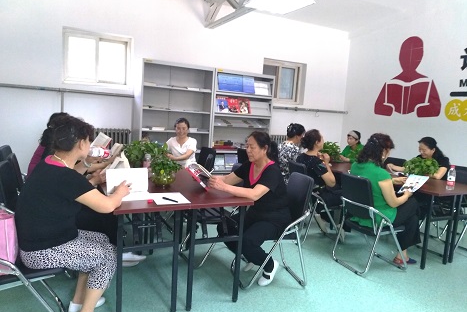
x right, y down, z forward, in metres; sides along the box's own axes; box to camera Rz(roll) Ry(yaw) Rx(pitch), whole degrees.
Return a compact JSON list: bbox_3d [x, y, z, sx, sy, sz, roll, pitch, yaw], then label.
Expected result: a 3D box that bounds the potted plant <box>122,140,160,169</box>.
[{"bbox_3d":[-1.031,-0.012,3.923,0.370,0.340,0.360,-1,6,-33],"label":"potted plant"}]

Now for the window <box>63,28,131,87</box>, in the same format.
[{"bbox_3d":[-1.755,-1.246,4.545,0.824,0.665,0.119,0,7,-27],"label":"window"}]

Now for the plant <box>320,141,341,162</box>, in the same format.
[{"bbox_3d":[1.560,-0.054,5.644,0.310,0.340,0.310,-1,6,-33],"label":"plant"}]

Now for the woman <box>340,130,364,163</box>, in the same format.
[{"bbox_3d":[1.890,0.222,5.657,0.774,1.241,0.516,-1,7,-33],"label":"woman"}]

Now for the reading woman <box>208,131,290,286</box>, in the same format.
[{"bbox_3d":[0.137,0.421,2.847,0.774,1.241,0.496,1,7,-24],"label":"reading woman"}]

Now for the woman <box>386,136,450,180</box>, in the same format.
[{"bbox_3d":[2.401,0.371,4.568,0.794,1.241,0.596,-1,7,-34],"label":"woman"}]

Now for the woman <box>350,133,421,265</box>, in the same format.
[{"bbox_3d":[1.491,0.426,3.418,0.710,1.270,0.470,1,6,-19],"label":"woman"}]

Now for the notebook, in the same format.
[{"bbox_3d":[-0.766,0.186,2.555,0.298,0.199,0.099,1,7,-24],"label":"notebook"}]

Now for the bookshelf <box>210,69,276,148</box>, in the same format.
[{"bbox_3d":[0.071,-0.240,5.529,1.081,2.056,0.340,-1,6,-33],"label":"bookshelf"}]

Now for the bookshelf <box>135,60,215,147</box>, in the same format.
[{"bbox_3d":[-0.841,-0.229,4.947,1.033,2.056,0.340,-1,6,-33],"label":"bookshelf"}]

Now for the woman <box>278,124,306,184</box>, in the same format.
[{"bbox_3d":[0.953,0.258,4.592,0.690,1.330,0.460,1,6,-21],"label":"woman"}]

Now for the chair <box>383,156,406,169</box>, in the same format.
[{"bbox_3d":[2.227,0.471,5.257,0.536,0.873,0.457,0,7,-27],"label":"chair"}]

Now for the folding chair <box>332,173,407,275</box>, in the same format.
[{"bbox_3d":[1.329,0.625,3.349,0.536,0.873,0.457,1,7,-22],"label":"folding chair"}]

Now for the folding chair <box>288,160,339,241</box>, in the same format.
[{"bbox_3d":[0.965,0.540,4.068,0.540,0.870,0.460,1,6,-20],"label":"folding chair"}]

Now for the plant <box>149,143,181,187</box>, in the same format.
[{"bbox_3d":[-0.607,0.077,3.047,0.270,0.370,0.270,-1,6,-33],"label":"plant"}]

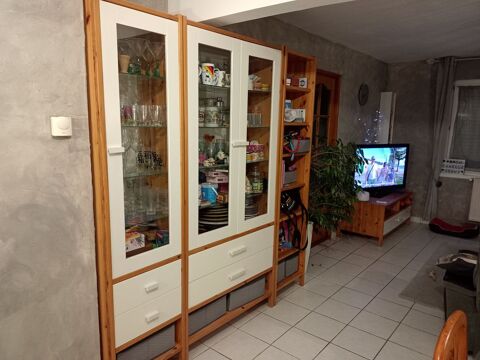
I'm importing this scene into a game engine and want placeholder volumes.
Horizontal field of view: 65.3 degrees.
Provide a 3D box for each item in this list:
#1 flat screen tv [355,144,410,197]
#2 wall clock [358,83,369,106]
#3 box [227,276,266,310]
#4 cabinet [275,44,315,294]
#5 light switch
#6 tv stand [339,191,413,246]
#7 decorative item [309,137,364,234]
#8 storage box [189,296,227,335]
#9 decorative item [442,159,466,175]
[{"bbox_3d":[1.899,-0.117,5.014,0.960,0.690,0.180,-4,10,-26],"label":"flat screen tv"},{"bbox_3d":[1.720,-1.183,5.180,0.040,0.300,0.295,9,12,39],"label":"wall clock"},{"bbox_3d":[-0.069,0.858,3.013,0.350,0.150,0.420,9,12,39],"label":"box"},{"bbox_3d":[0.317,-0.022,3.292,0.400,2.080,0.520,9,12,39],"label":"cabinet"},{"bbox_3d":[-0.792,-0.238,1.672,0.025,0.084,0.086,9,12,39],"label":"light switch"},{"bbox_3d":[1.918,0.467,5.231,0.570,0.530,1.140,9,12,39],"label":"tv stand"},{"bbox_3d":[0.981,0.046,3.844,0.550,0.940,0.580,9,12,39],"label":"decorative item"},{"bbox_3d":[-0.364,0.911,2.667,0.350,0.150,0.400,9,12,39],"label":"storage box"},{"bbox_3d":[3.001,-0.177,5.267,0.285,0.215,0.055,9,12,39],"label":"decorative item"}]

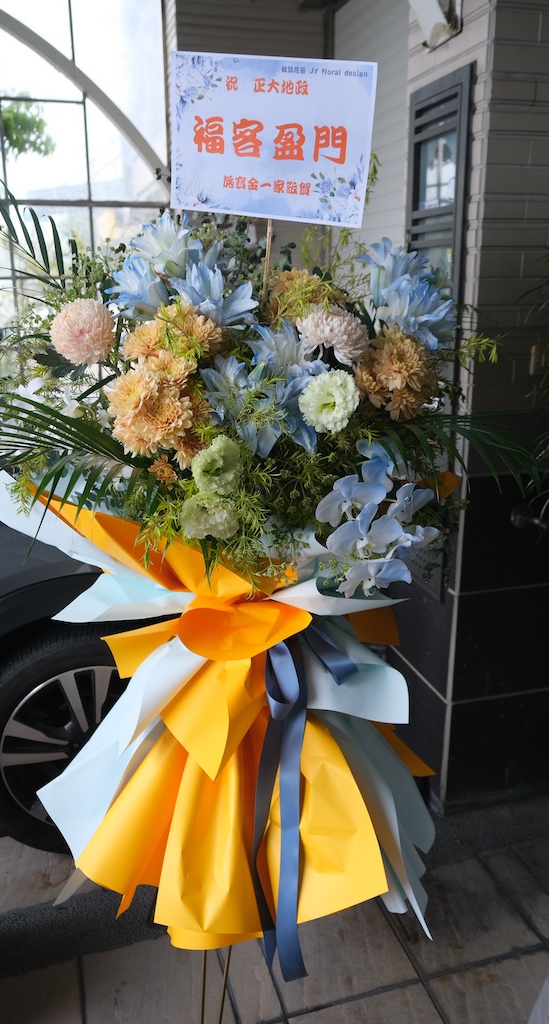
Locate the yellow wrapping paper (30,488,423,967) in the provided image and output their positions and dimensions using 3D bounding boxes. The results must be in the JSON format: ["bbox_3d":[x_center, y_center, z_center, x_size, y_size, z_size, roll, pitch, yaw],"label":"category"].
[{"bbox_3d":[-0.054,0.310,1.269,0.600,0.700,0.420,3,17,11],"label":"yellow wrapping paper"}]

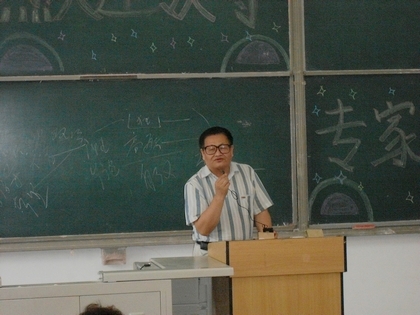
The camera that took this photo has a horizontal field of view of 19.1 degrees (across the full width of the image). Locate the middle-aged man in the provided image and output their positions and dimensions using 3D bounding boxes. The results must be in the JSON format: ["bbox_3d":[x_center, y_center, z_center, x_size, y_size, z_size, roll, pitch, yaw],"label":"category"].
[{"bbox_3d":[0.125,0.657,6.819,0.500,1.650,0.420,-2,1,-4],"label":"middle-aged man"}]

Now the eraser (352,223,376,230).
[{"bbox_3d":[1.004,0.453,8.150,0.145,0.035,0.055,-2,1,-11],"label":"eraser"}]

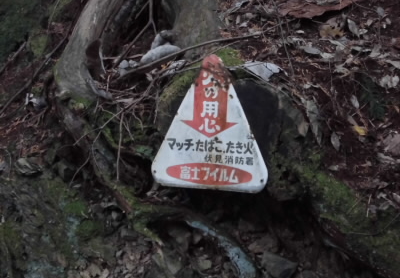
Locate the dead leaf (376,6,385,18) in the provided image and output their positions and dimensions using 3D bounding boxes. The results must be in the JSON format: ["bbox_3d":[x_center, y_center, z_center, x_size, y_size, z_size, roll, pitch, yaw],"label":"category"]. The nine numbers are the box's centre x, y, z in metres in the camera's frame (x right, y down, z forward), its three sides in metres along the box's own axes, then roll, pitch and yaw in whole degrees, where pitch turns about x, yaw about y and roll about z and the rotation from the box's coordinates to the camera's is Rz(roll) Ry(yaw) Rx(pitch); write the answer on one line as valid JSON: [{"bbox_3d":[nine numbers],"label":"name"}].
[{"bbox_3d":[0.604,-0.425,3.630,0.022,0.012,0.054,-14,54,-10],"label":"dead leaf"}]

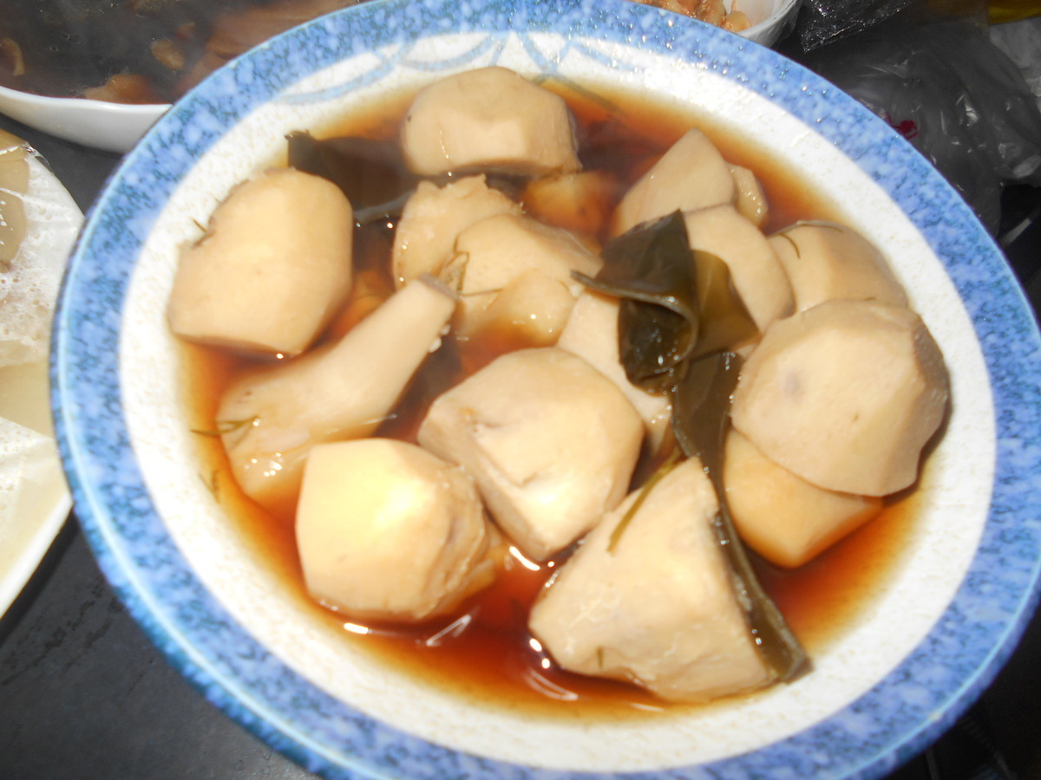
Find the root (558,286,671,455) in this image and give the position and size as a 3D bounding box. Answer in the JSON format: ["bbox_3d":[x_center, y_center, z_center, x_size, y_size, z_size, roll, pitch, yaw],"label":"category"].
[{"bbox_3d":[0.027,-0.005,0.211,0.035,0.033,0.048,-24,66,-20],"label":"root"}]

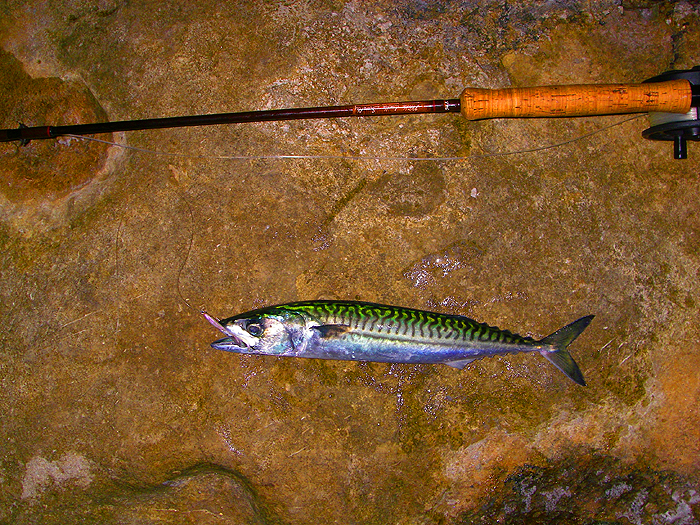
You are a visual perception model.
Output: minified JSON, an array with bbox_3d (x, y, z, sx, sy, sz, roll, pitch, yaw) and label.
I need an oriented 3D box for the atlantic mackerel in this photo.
[{"bbox_3d":[0.047,0.073,0.690,0.345,0.042,0.077,1,87,0],"label":"atlantic mackerel"}]

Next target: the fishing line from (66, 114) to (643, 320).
[{"bbox_3d":[0.004,-0.038,0.690,0.510,0.035,0.183,0,87,0],"label":"fishing line"}]

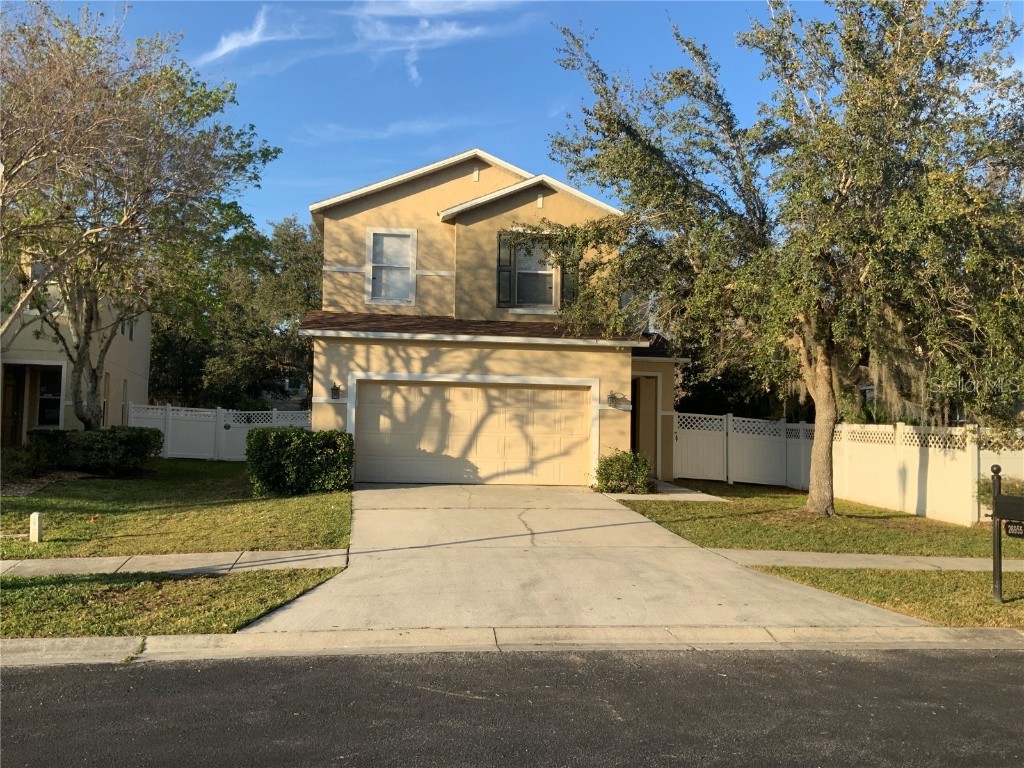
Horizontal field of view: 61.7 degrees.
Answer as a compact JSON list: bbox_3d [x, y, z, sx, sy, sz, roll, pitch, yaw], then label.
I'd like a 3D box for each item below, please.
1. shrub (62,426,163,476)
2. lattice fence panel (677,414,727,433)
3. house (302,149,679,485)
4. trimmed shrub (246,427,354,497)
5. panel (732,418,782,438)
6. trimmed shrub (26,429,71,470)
[{"bbox_3d":[-9.434,1.612,20.463,2.000,1.130,1.400,2,-3,-7],"label":"shrub"},{"bbox_3d":[5.265,1.095,23.674,1.430,0.480,0.060,2,-3,-7],"label":"lattice fence panel"},{"bbox_3d":[-0.346,-1.183,24.328,9.400,7.420,13.500,2,-3,-7],"label":"house"},{"bbox_3d":[-4.020,1.451,16.535,1.870,1.250,1.100,2,-3,-7],"label":"trimmed shrub"},{"bbox_3d":[6.867,1.199,23.862,1.460,0.480,0.060,2,-3,-7],"label":"panel"},{"bbox_3d":[-11.389,1.654,21.435,1.250,1.050,1.200,2,-3,-7],"label":"trimmed shrub"}]

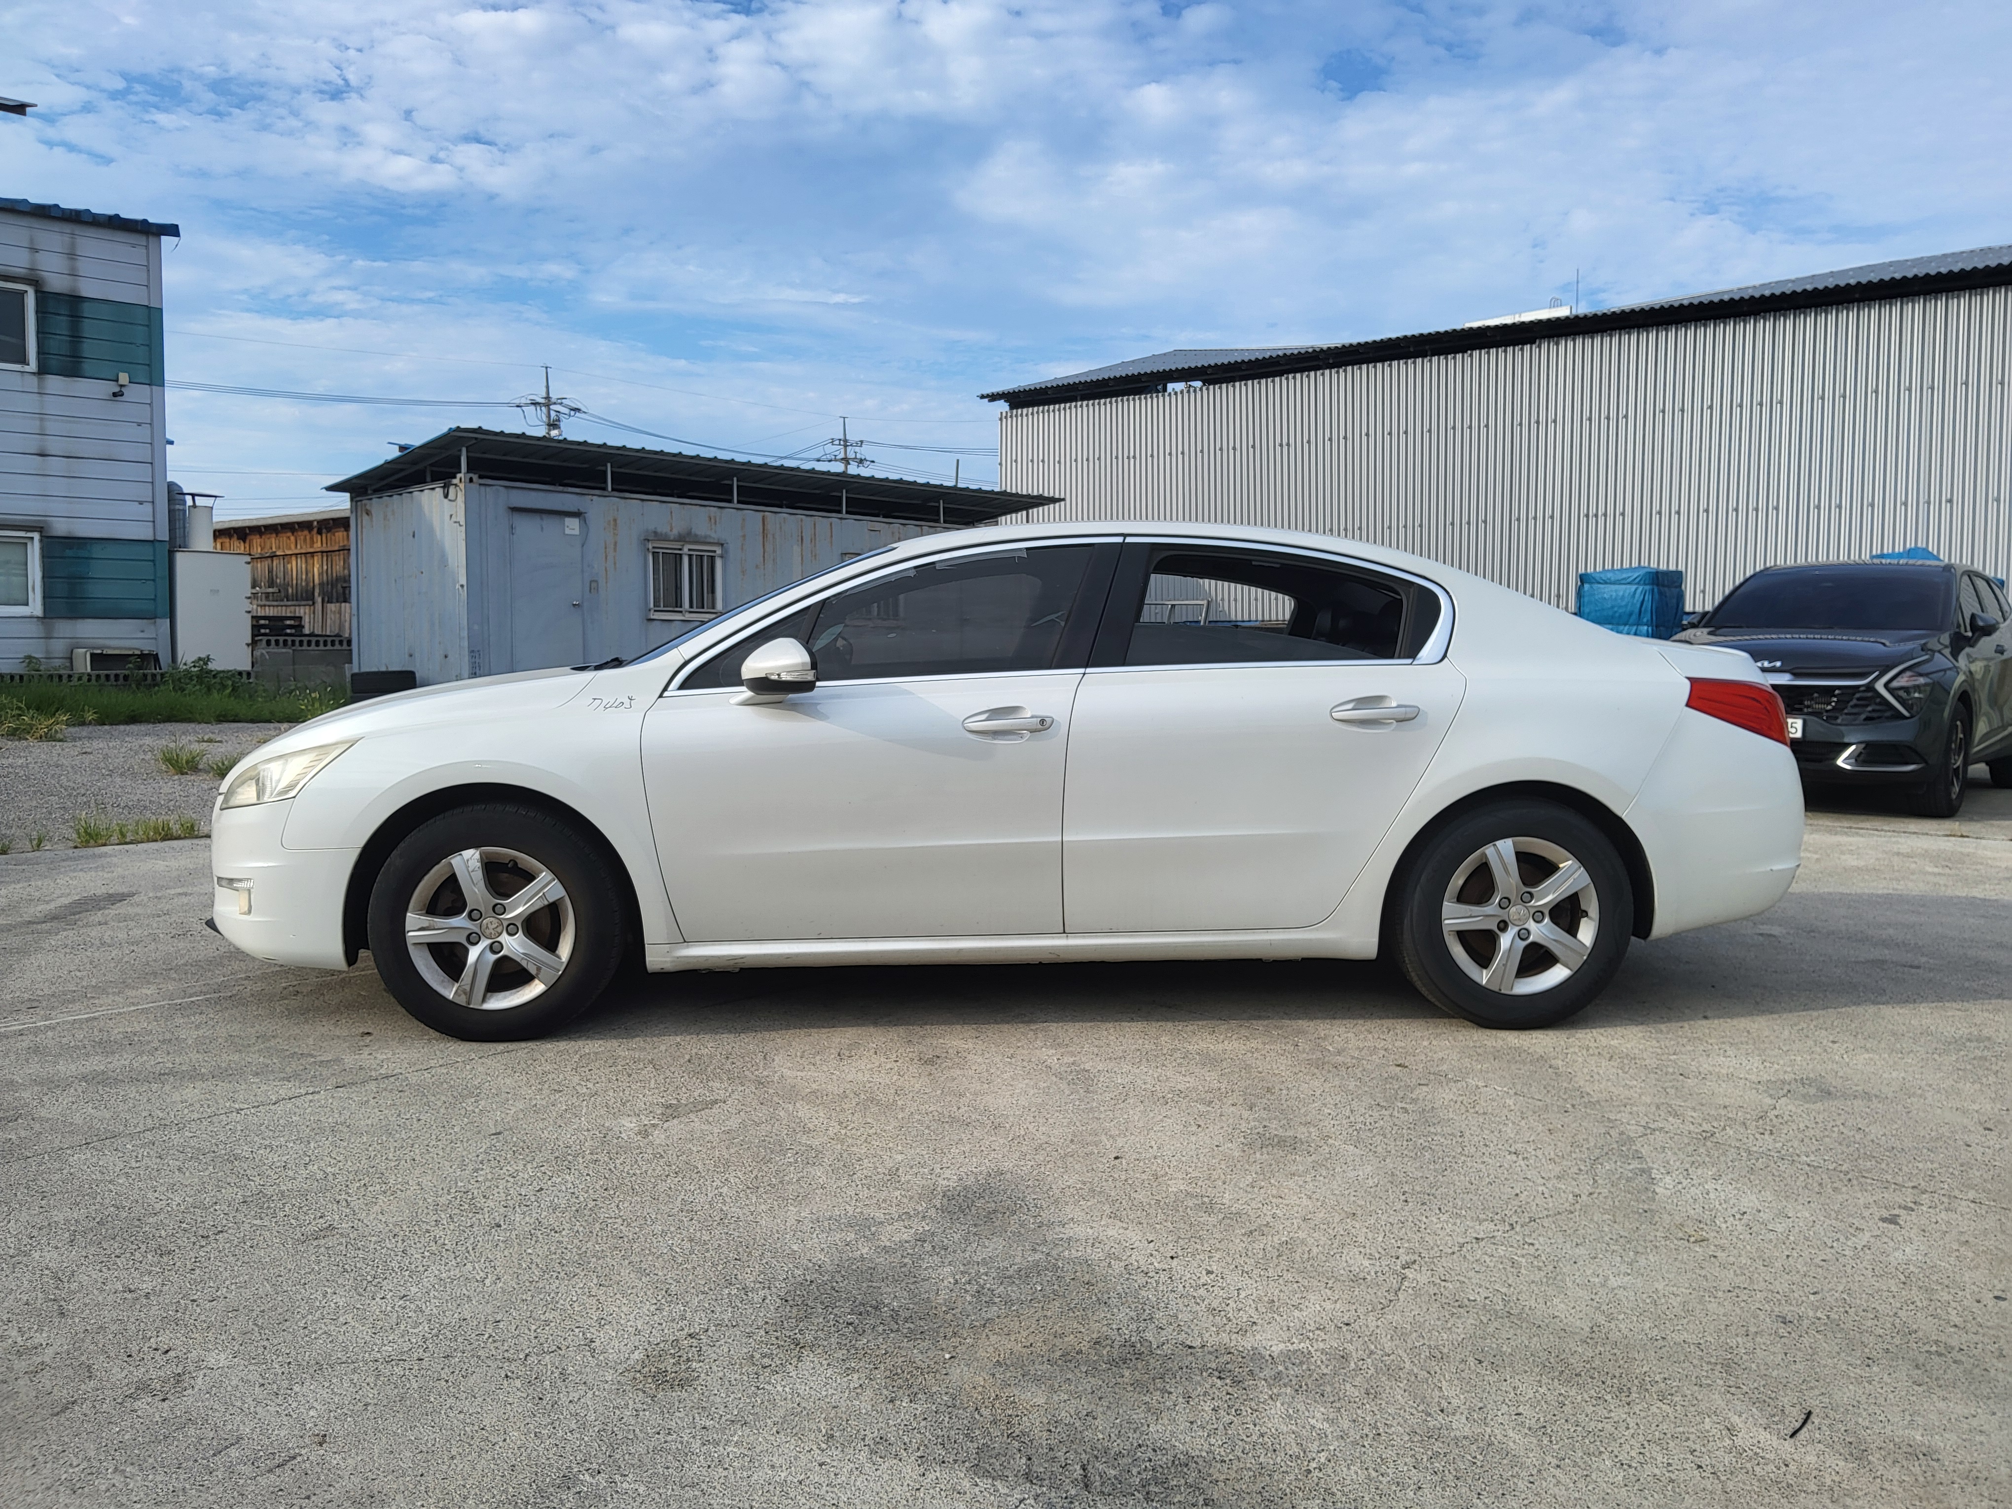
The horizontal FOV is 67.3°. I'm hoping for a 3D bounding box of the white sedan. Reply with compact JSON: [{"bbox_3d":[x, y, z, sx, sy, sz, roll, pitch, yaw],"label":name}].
[{"bbox_3d":[-0.010,-0.006,4.968,4.790,1.456,1.860,0,3,-3],"label":"white sedan"}]

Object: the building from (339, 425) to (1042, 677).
[{"bbox_3d":[-3.652,-2.110,20.202,3.300,3.050,9.200,3,5,44],"label":"building"}]

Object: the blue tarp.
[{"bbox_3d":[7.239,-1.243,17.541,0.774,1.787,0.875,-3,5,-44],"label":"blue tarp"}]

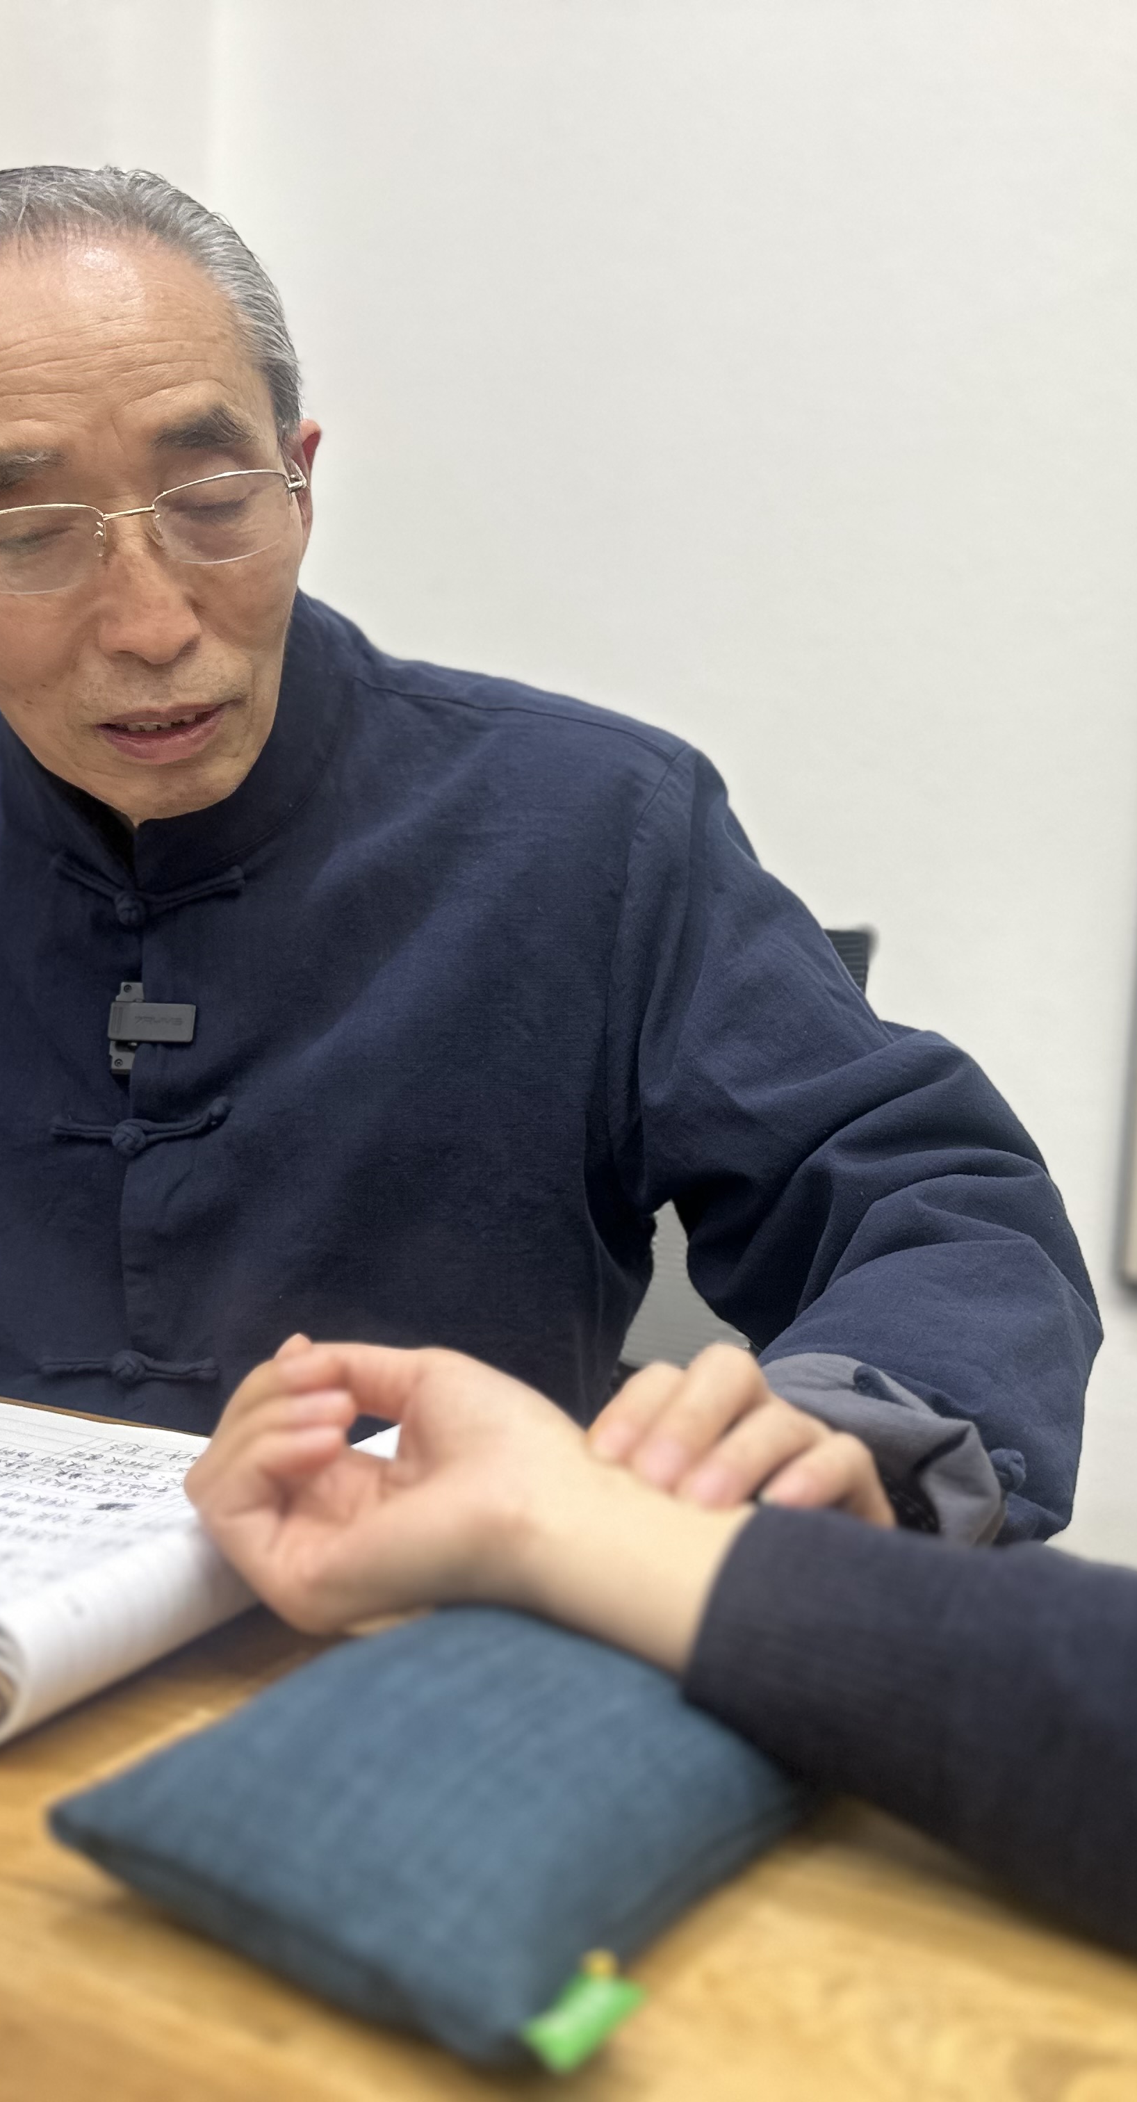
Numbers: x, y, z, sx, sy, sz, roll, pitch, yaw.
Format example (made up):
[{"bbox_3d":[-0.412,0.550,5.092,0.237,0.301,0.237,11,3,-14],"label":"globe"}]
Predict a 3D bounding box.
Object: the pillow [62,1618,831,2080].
[{"bbox_3d":[-0.031,0.183,0.482,0.142,0.047,0.138,7,7,34],"label":"pillow"}]

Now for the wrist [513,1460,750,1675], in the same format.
[{"bbox_3d":[0.017,0.138,0.519,0.072,0.050,0.054,7,7,34],"label":"wrist"}]

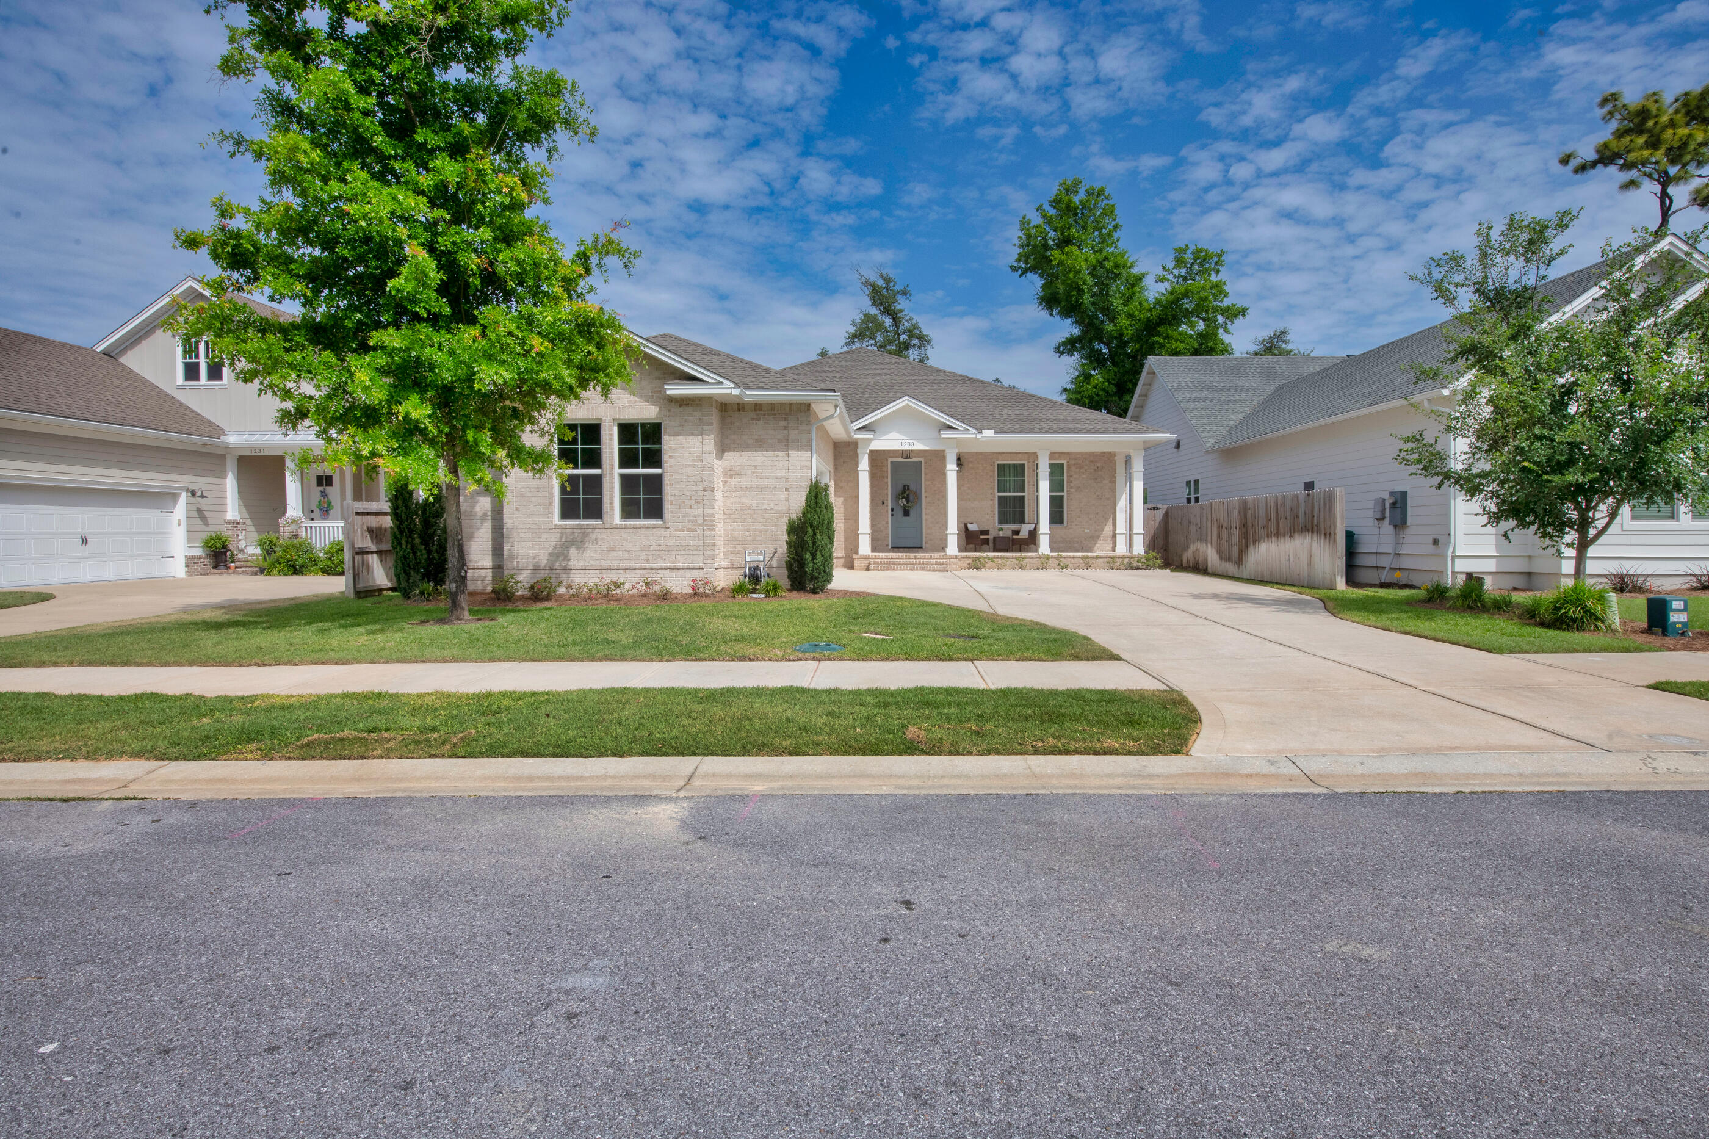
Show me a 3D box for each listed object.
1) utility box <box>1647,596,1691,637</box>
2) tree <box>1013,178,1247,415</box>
[{"bbox_3d":[10.080,0.580,10.580,0.280,0.490,0.310,0,2,3],"label":"utility box"},{"bbox_3d":[13.800,-10.200,43.000,11.800,18.700,10.800,0,2,3],"label":"tree"}]

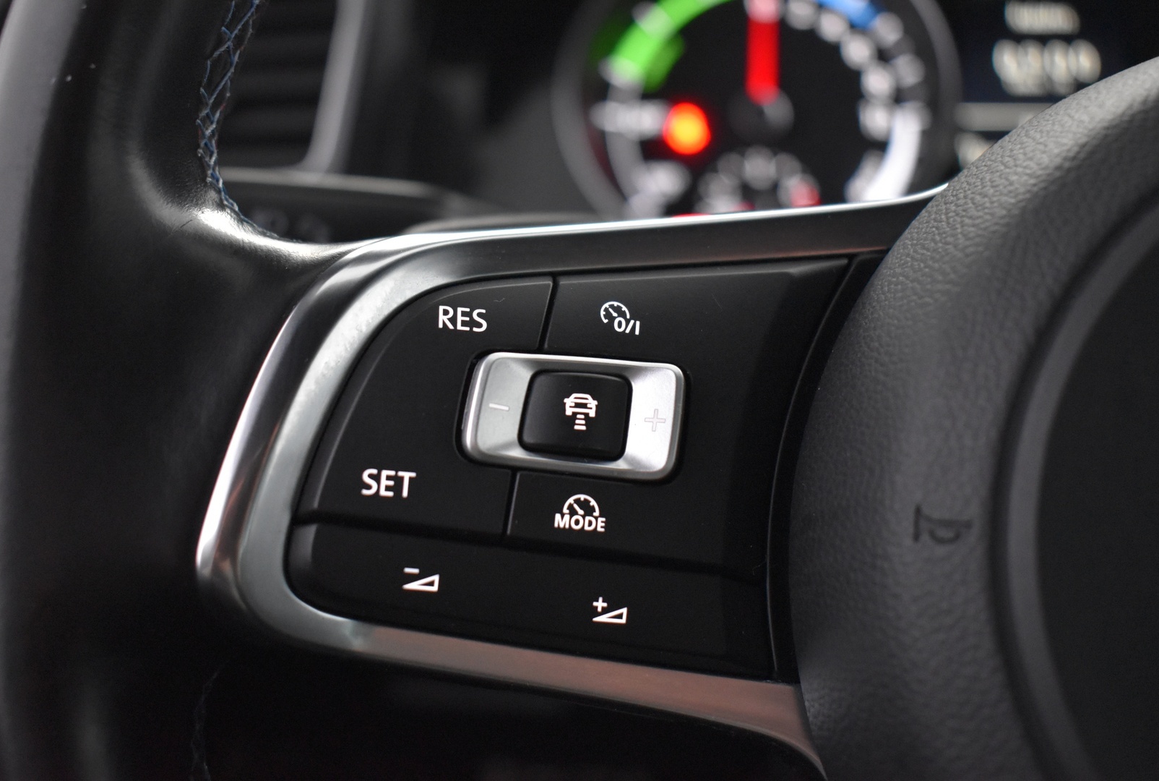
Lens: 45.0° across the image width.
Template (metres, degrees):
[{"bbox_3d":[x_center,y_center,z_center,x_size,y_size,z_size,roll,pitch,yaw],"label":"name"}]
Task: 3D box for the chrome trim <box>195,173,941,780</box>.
[{"bbox_3d":[-0.001,0.011,0.191,0.098,0.081,0.022,5,-7,8],"label":"chrome trim"}]

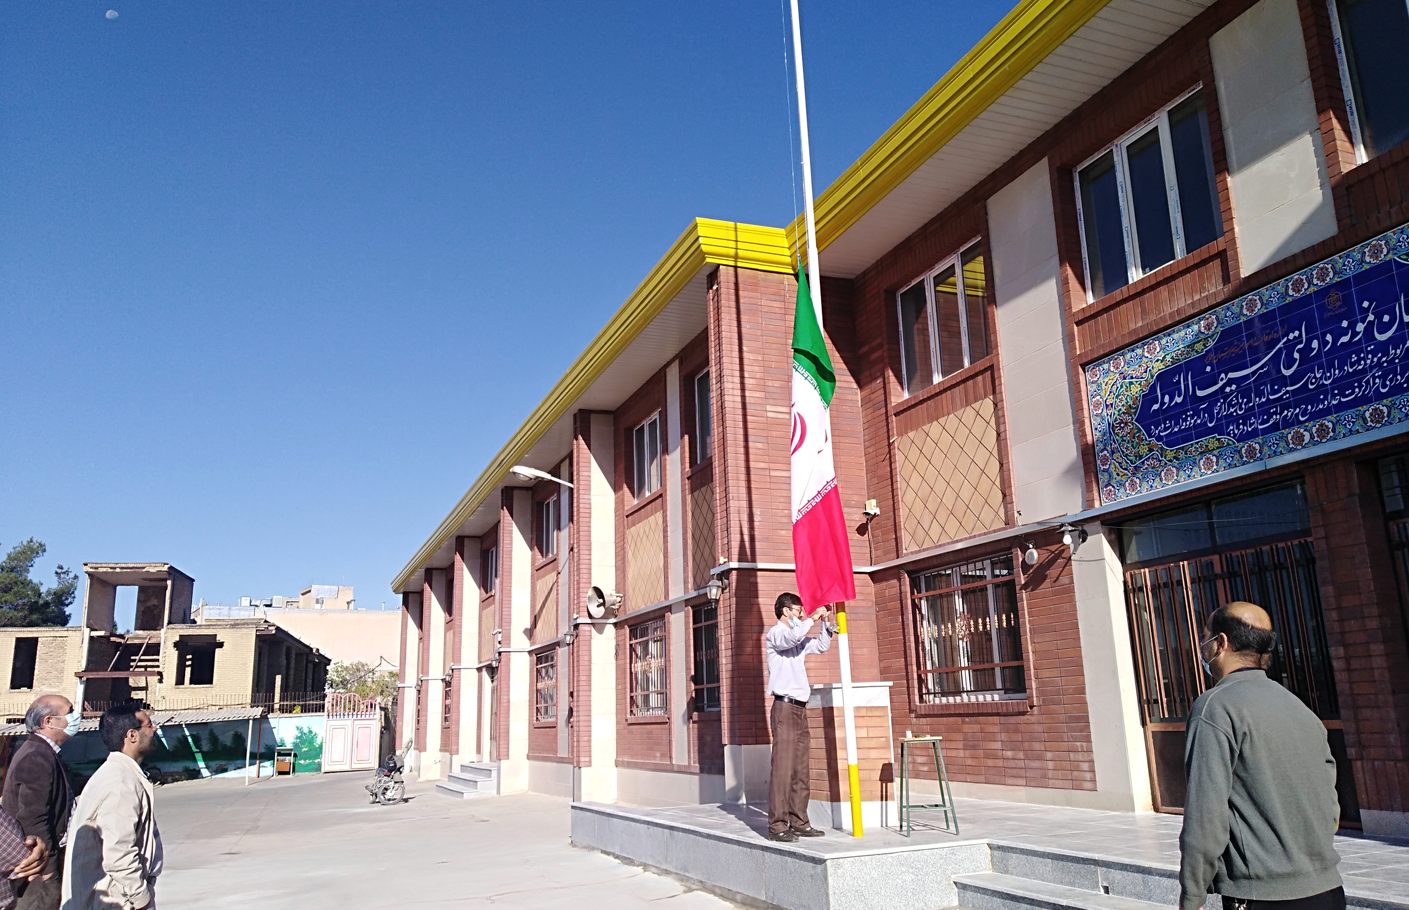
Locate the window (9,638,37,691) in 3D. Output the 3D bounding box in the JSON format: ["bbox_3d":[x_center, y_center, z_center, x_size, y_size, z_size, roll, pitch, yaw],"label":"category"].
[{"bbox_3d":[-30.216,9.278,47.000,0.950,2.250,0.250,1,-15,-13],"label":"window"}]

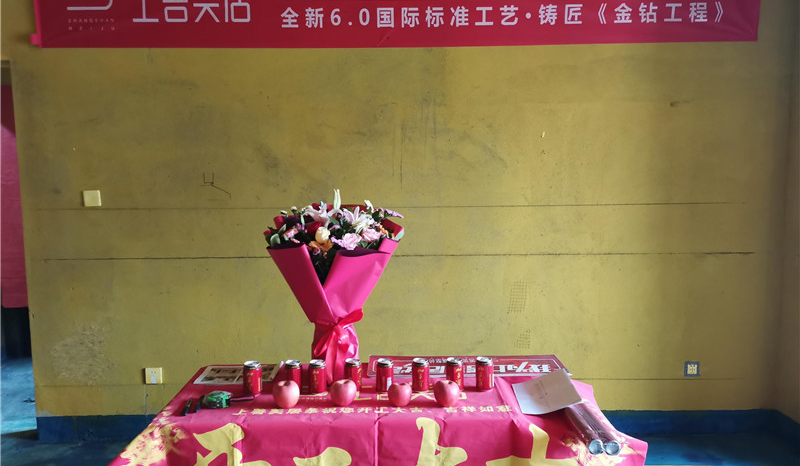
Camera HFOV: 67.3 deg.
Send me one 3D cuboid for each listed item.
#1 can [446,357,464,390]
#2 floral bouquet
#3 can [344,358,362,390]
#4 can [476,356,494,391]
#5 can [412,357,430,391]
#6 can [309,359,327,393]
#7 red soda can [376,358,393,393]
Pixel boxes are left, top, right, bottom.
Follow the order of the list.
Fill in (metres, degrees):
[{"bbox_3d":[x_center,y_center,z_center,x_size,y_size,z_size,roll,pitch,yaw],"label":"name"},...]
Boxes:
[{"bbox_3d":[0.210,0.535,2.281,0.065,0.114,0.065,-1,5,0],"label":"can"},{"bbox_3d":[-0.255,0.209,2.377,0.542,0.753,0.340,-1,5,0],"label":"floral bouquet"},{"bbox_3d":[-0.178,0.538,2.283,0.065,0.114,0.065,-1,5,0],"label":"can"},{"bbox_3d":[0.325,0.533,2.284,0.065,0.114,0.065,-1,5,0],"label":"can"},{"bbox_3d":[0.081,0.536,2.279,0.065,0.114,0.065,-1,5,0],"label":"can"},{"bbox_3d":[-0.310,0.540,2.271,0.065,0.114,0.065,-1,5,0],"label":"can"},{"bbox_3d":[-0.058,0.537,2.278,0.065,0.114,0.065,-1,5,0],"label":"red soda can"}]

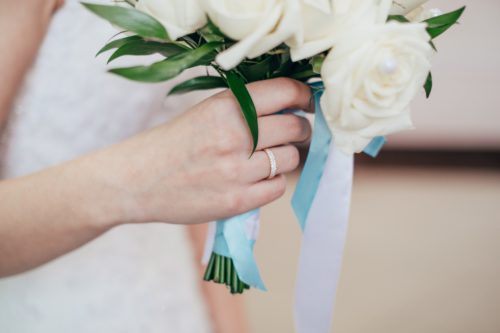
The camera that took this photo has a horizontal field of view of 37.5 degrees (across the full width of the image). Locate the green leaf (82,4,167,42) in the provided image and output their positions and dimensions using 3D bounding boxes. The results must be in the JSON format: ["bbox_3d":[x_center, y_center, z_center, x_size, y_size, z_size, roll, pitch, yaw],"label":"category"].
[{"bbox_3d":[-0.080,-0.096,0.475,0.066,0.015,0.020,23,0,-18],"label":"green leaf"}]

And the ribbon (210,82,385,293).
[{"bbox_3d":[0.032,0.014,0.490,0.113,0.138,0.055,0,7,0],"label":"ribbon"}]

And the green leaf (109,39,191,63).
[{"bbox_3d":[-0.067,-0.078,0.487,0.056,0.013,0.020,-6,0,-10],"label":"green leaf"}]

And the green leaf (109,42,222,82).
[{"bbox_3d":[-0.052,-0.064,0.475,0.080,0.015,0.018,-14,0,-15],"label":"green leaf"}]

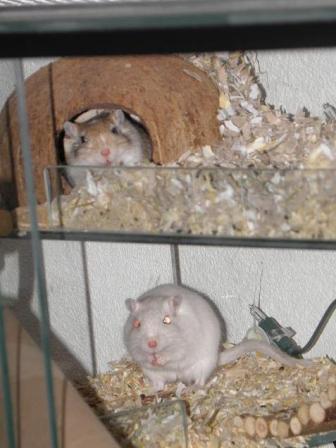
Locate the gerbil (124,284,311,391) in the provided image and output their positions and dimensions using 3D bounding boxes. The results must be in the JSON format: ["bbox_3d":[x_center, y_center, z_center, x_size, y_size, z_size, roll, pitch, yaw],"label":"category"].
[{"bbox_3d":[0.028,0.069,1.800,0.100,0.061,0.080,-1,12,14],"label":"gerbil"}]

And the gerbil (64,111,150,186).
[{"bbox_3d":[-0.036,-0.045,1.750,0.054,0.055,0.085,-4,12,3],"label":"gerbil"}]

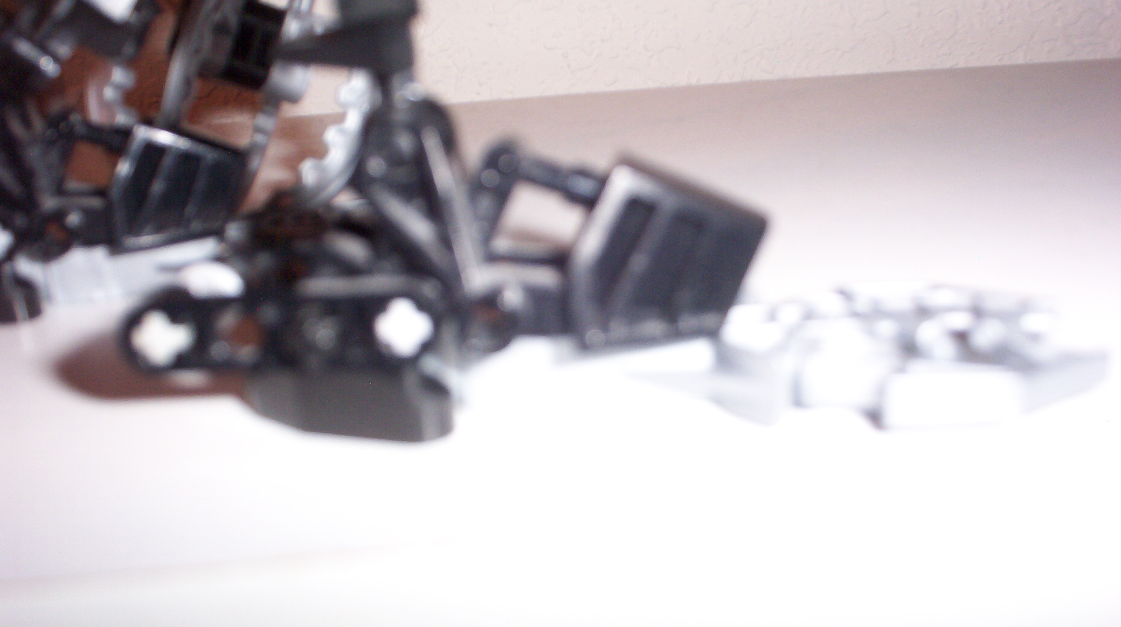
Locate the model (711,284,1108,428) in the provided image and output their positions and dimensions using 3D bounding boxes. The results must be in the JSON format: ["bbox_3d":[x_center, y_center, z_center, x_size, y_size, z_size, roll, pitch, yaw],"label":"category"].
[{"bbox_3d":[0.038,0.004,0.125,0.040,0.009,0.023,-2,18,1],"label":"model"}]

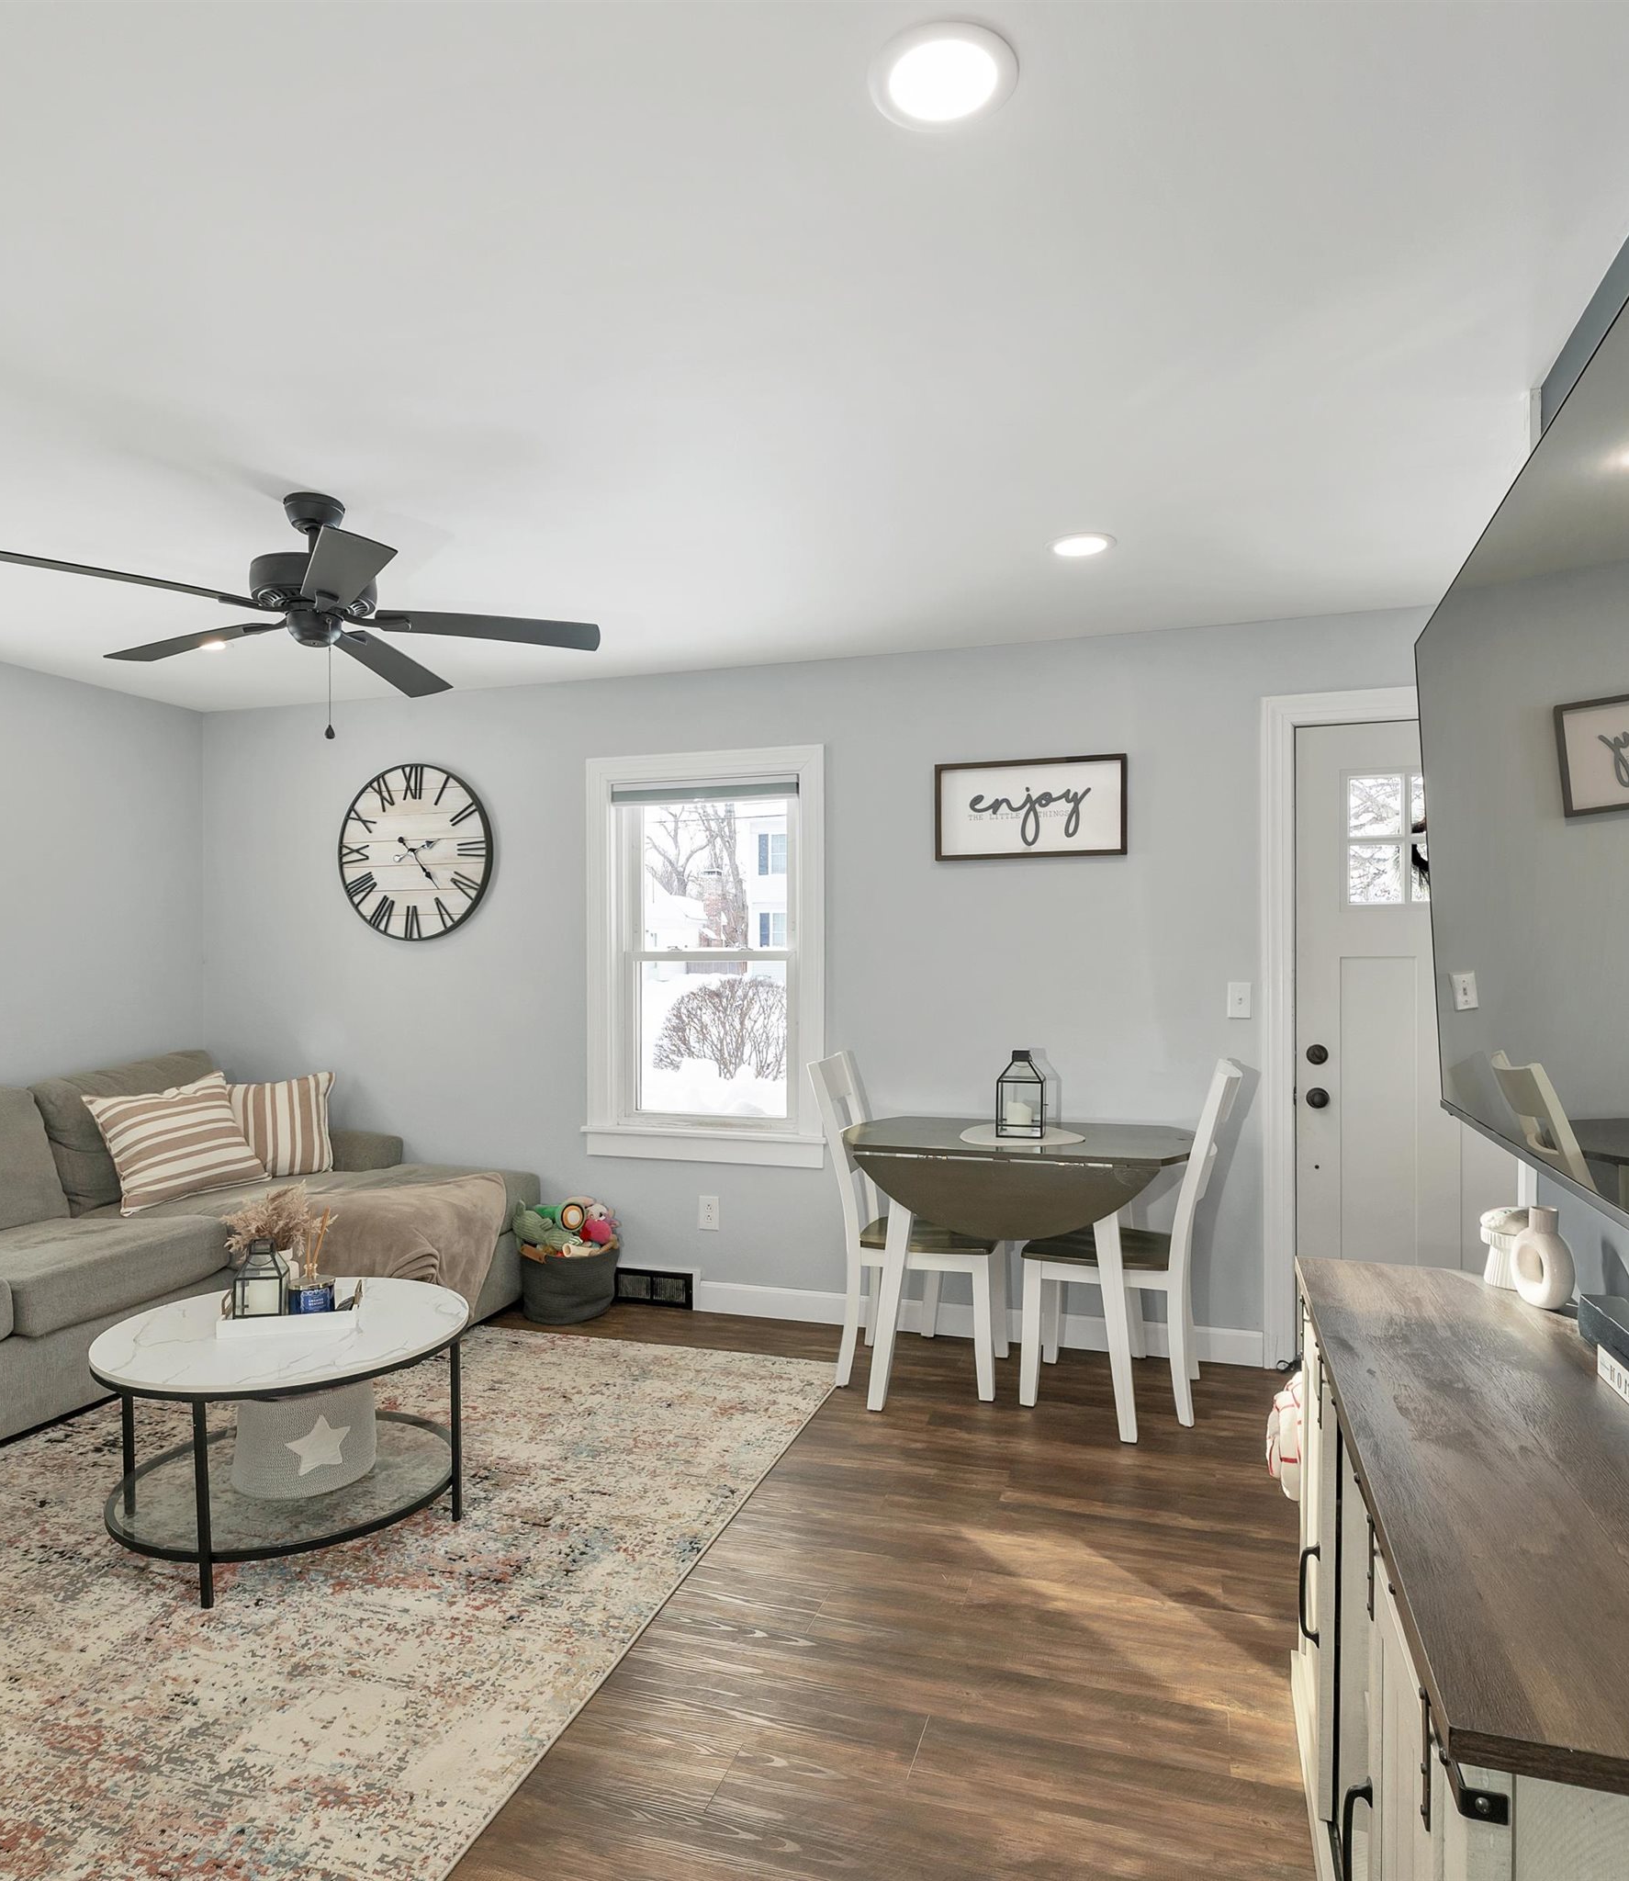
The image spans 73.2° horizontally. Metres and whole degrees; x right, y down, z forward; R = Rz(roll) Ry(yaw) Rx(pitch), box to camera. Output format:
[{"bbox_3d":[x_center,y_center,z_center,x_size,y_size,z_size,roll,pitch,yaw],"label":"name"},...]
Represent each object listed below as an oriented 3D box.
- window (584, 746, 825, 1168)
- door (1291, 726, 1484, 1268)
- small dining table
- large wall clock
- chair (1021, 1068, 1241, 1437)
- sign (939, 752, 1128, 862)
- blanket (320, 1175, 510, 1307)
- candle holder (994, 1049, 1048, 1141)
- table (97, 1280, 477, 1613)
[{"bbox_3d":[-0.405,0.070,4.115,0.970,1.550,0.110,0,-1,17],"label":"window"},{"bbox_3d":[1.945,0.337,3.415,0.820,2.040,0.050,0,-1,17],"label":"door"},{"bbox_3d":[0.633,0.997,3.413,1.070,0.760,0.660,0,0,18],"label":"small dining table"},{"bbox_3d":[-1.648,-0.359,4.527,0.728,0.728,0.045,0,0,18],"label":"large wall clock"},{"bbox_3d":[0.969,0.876,3.350,0.590,1.000,0.440,0,-1,19],"label":"chair"},{"bbox_3d":[0.731,-0.448,3.739,0.645,0.333,0.030,0,0,18],"label":"sign"},{"bbox_3d":[-1.530,1.130,3.950,0.660,0.420,0.600,0,-1,18],"label":"blanket"},{"bbox_3d":[0.648,0.482,3.457,0.138,0.265,0.138,0,0,10],"label":"candle holder"},{"bbox_3d":[-1.251,1.148,2.651,0.800,0.455,0.800,0,0,0],"label":"table"}]

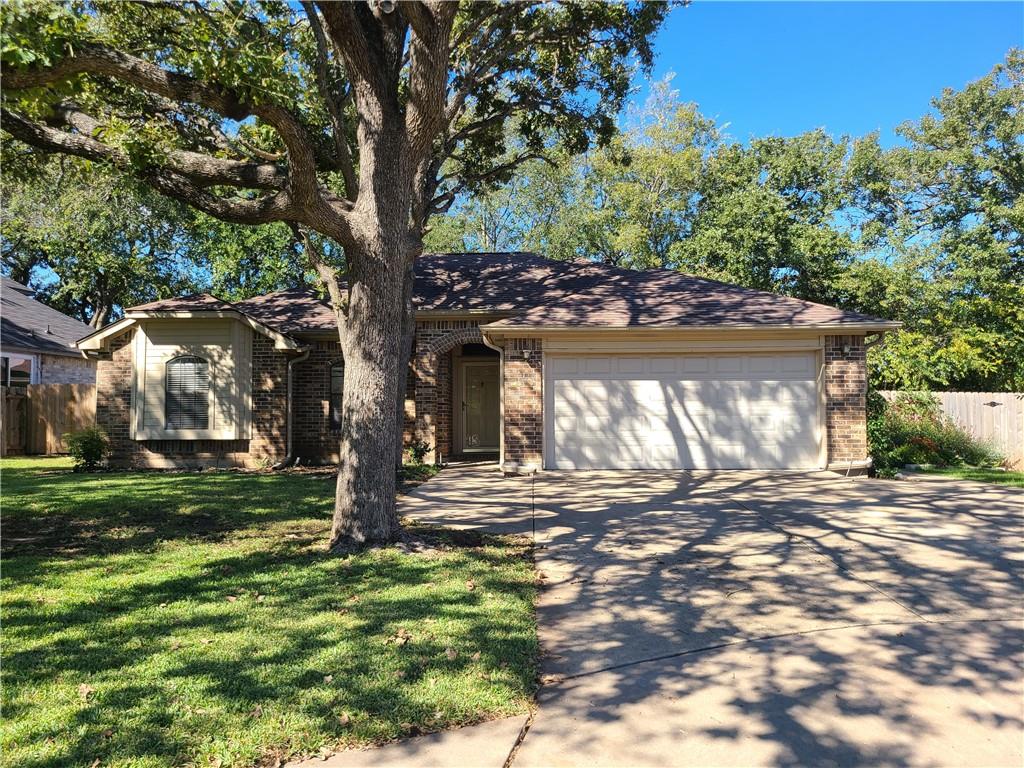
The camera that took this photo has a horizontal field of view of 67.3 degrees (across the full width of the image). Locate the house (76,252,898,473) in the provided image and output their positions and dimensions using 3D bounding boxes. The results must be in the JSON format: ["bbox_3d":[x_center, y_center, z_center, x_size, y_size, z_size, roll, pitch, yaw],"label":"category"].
[{"bbox_3d":[-0.850,-0.930,19.900,15.500,5.600,13.000,0,-2,3],"label":"house"}]

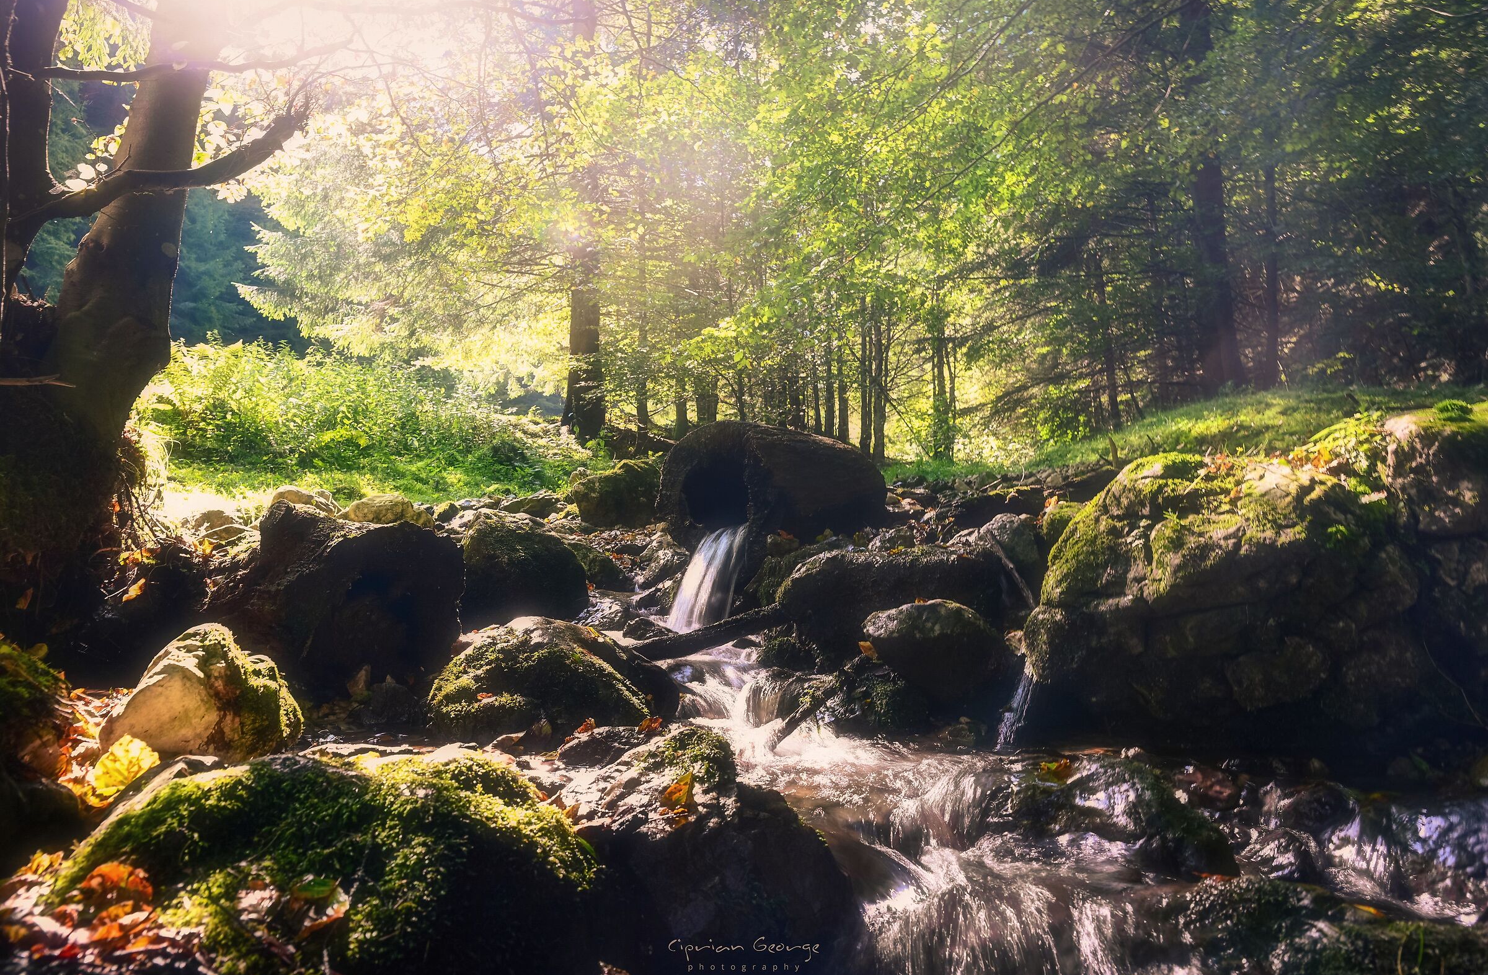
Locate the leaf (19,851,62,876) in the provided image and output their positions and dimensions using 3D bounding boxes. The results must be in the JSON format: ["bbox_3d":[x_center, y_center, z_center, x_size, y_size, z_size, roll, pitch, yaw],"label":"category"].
[{"bbox_3d":[-0.930,0.500,1.320,0.060,0.030,0.050,0,-2,0],"label":"leaf"}]

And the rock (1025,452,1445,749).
[{"bbox_3d":[1.570,0.340,3.300,1.220,0.860,0.920,0,-1,19],"label":"rock"}]

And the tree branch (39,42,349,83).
[{"bbox_3d":[-1.780,-1.370,3.200,1.000,0.130,0.300,0,-2,0],"label":"tree branch"}]

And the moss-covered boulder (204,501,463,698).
[{"bbox_3d":[-1.390,0.355,3.400,0.870,0.610,0.650,0,-2,0],"label":"moss-covered boulder"}]

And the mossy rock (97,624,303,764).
[{"bbox_3d":[-1.170,0.450,2.150,0.400,0.300,0.330,0,-1,-18],"label":"mossy rock"}]

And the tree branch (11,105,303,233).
[{"bbox_3d":[-1.900,-1.035,3.200,1.070,0.380,0.250,0,-1,18],"label":"tree branch"}]

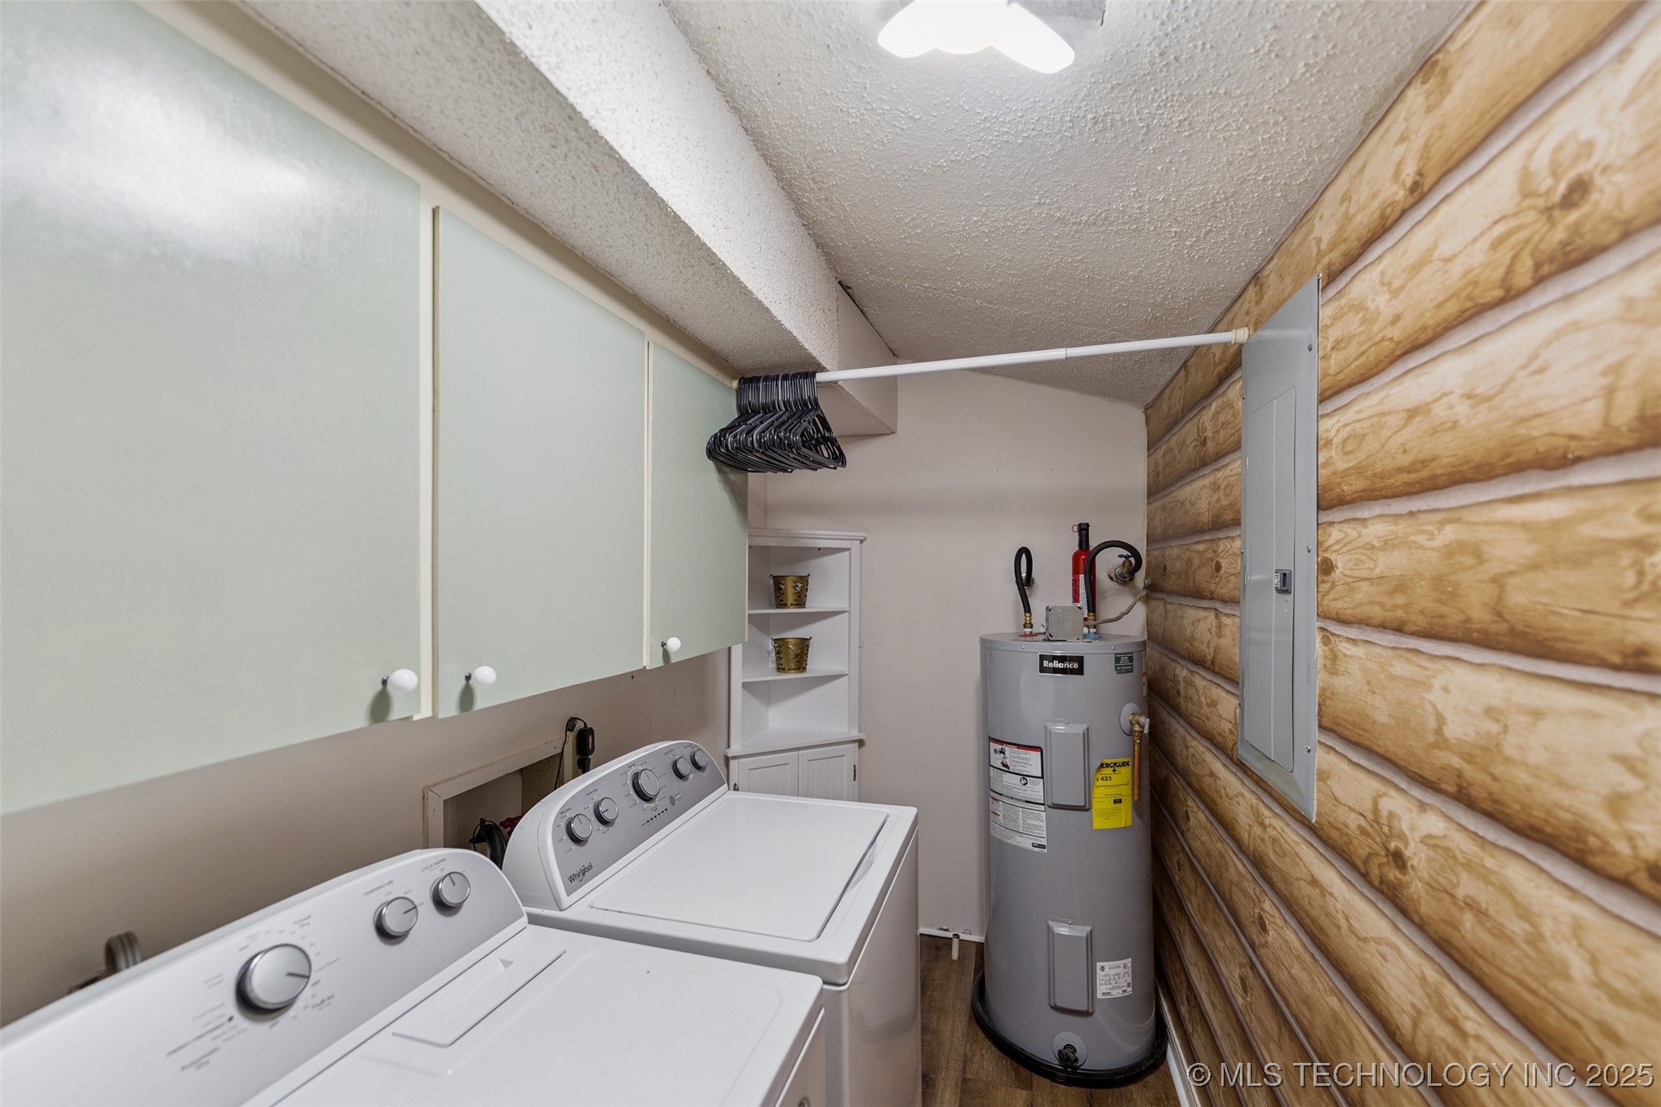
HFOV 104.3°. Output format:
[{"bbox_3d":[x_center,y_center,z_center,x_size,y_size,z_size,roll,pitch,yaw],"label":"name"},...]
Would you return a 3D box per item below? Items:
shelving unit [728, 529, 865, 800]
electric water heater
[{"bbox_3d":[-0.193,0.752,2.815,0.610,1.690,0.320,0,-1,-25],"label":"shelving unit"},{"bbox_3d":[0.805,0.946,2.232,0.580,1.285,0.580,0,-1,12],"label":"electric water heater"}]

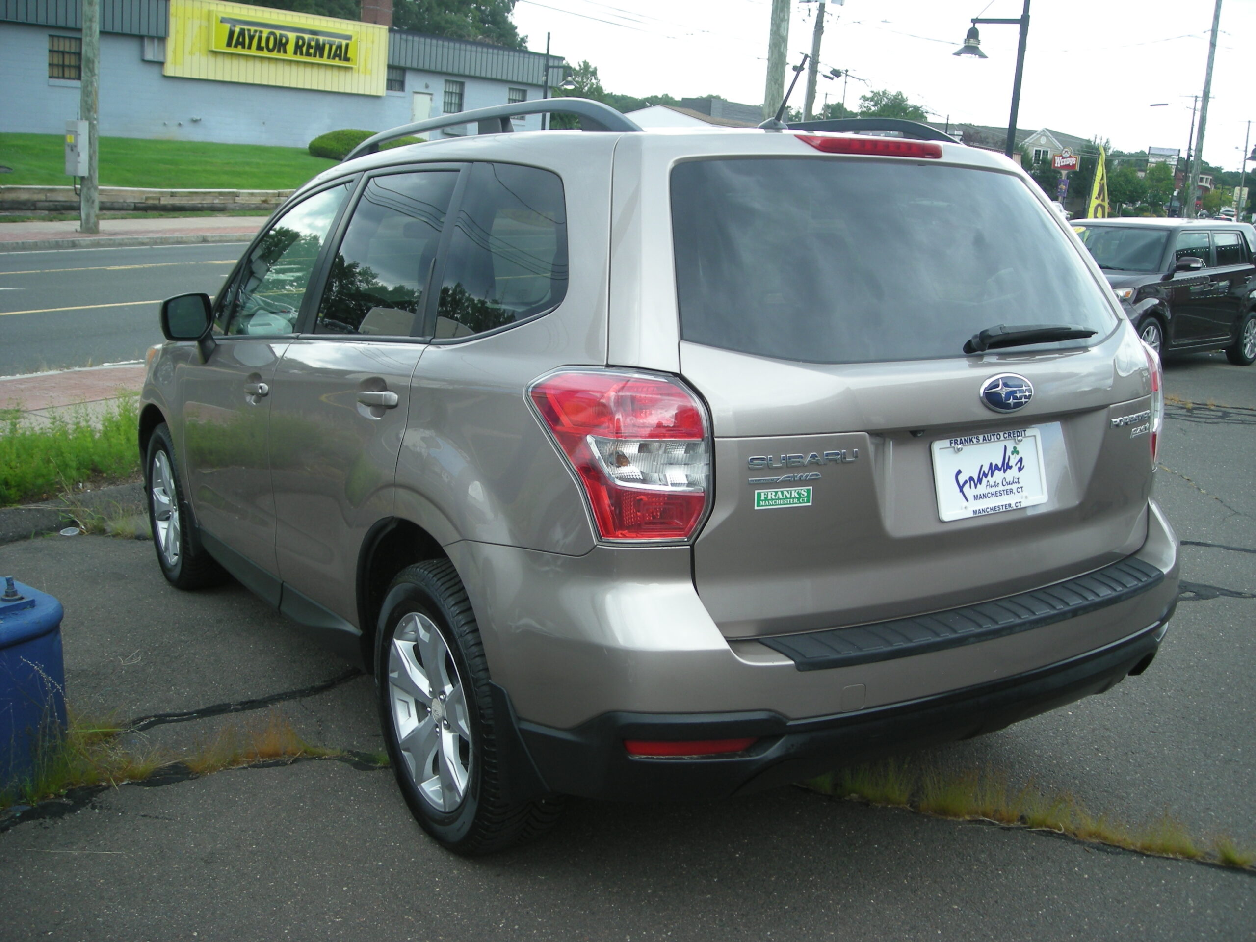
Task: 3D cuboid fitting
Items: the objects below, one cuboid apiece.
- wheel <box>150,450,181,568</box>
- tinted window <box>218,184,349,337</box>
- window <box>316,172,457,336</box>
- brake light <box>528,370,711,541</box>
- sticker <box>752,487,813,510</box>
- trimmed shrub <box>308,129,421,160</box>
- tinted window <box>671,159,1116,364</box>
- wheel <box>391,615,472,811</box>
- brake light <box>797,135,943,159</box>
[{"bbox_3d":[-1.806,0.145,5.199,0.180,0.468,0.468,-7,13,-32],"label":"wheel"},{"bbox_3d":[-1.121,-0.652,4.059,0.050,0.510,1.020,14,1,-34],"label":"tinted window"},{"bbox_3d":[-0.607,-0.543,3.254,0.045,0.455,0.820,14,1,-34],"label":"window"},{"bbox_3d":[-0.018,-0.033,2.356,0.250,0.335,0.340,-7,13,-32],"label":"brake light"},{"bbox_3d":[0.286,0.051,2.327,0.122,0.036,0.004,-5,10,-22],"label":"sticker"},{"bbox_3d":[-8.551,-10.758,42.000,3.400,1.150,4.200,11,13,34],"label":"trimmed shrub"},{"bbox_3d":[0.597,-0.449,2.706,1.270,0.490,0.070,-7,-19,-32],"label":"tinted window"},{"bbox_3d":[-0.394,0.553,3.006,0.180,0.468,0.468,-7,13,-32],"label":"wheel"},{"bbox_3d":[0.524,-0.707,2.772,0.430,0.046,0.060,-7,13,-32],"label":"brake light"}]

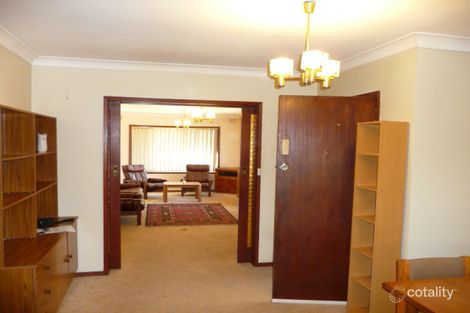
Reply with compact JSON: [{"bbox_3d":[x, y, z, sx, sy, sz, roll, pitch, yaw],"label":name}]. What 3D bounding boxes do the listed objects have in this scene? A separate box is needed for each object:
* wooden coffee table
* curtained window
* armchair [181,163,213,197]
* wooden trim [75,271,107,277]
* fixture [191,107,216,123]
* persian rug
[{"bbox_3d":[-1.356,0.922,9.497,0.940,0.435,0.540,1,3,-8],"label":"wooden coffee table"},{"bbox_3d":[-1.728,-0.174,10.755,2.620,1.380,0.120,0,3,-12],"label":"curtained window"},{"bbox_3d":[-1.075,0.674,10.459,0.800,0.850,0.780,1,3,-2],"label":"armchair"},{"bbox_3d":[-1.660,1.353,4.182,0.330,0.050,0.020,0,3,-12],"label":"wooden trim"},{"bbox_3d":[-0.608,-0.912,7.048,0.460,0.520,0.460,0,3,-12],"label":"fixture"},{"bbox_3d":[-0.976,1.214,7.863,1.750,0.015,2.170,0,3,-12],"label":"persian rug"}]

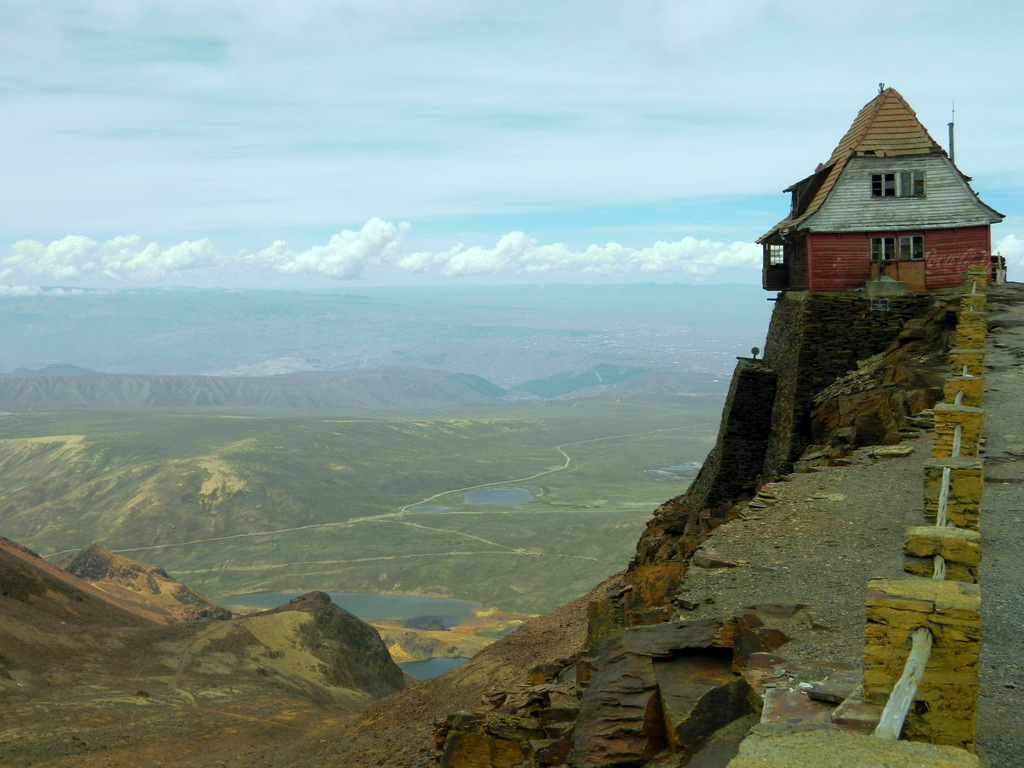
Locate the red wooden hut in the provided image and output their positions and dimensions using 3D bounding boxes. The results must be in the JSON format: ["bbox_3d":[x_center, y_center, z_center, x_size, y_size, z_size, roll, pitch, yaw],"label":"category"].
[{"bbox_3d":[15.365,-8.240,52.699,9.050,8.250,9.200,0,6,5],"label":"red wooden hut"}]

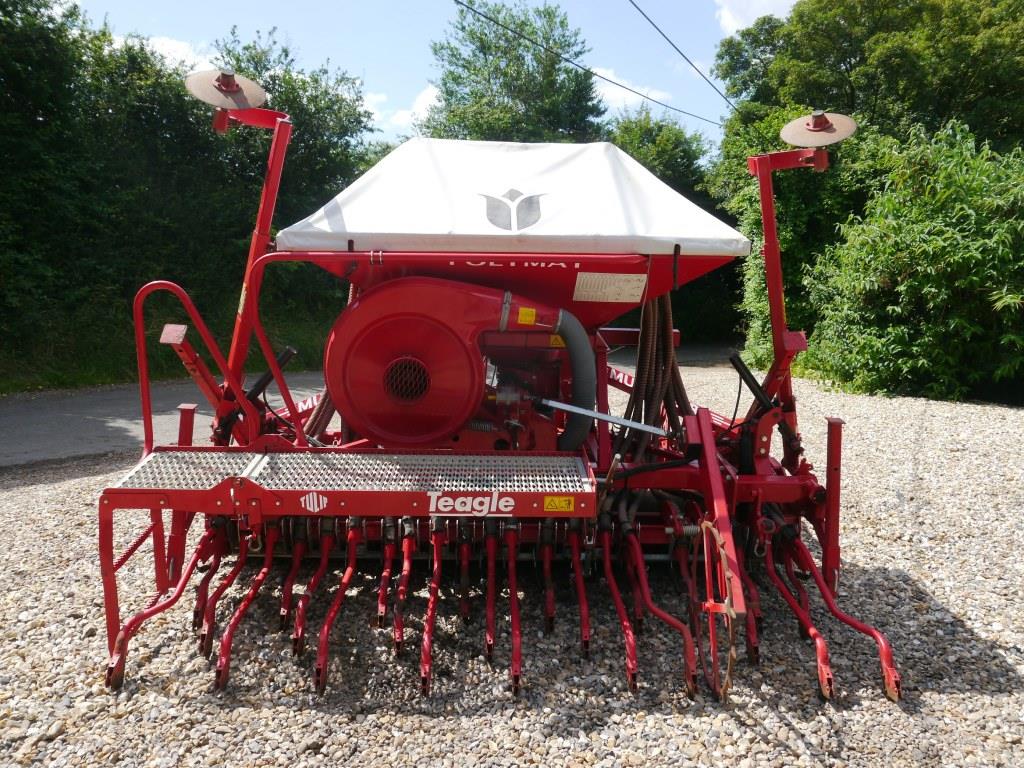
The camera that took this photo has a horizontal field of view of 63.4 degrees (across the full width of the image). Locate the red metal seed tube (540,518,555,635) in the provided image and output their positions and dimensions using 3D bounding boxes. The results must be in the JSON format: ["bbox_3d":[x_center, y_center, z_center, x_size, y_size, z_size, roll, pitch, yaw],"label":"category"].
[{"bbox_3d":[0.152,0.810,3.450,0.052,0.418,0.190,0,12,-1],"label":"red metal seed tube"}]

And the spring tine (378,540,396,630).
[{"bbox_3d":[-0.556,0.877,3.680,0.043,0.291,0.337,0,10,0],"label":"spring tine"}]

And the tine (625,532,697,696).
[{"bbox_3d":[0.574,0.879,3.250,0.210,0.419,0.602,0,12,-1],"label":"tine"}]

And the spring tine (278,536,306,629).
[{"bbox_3d":[-0.971,0.877,3.680,0.049,0.310,0.337,0,10,0],"label":"spring tine"}]

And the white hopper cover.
[{"bbox_3d":[0.011,-0.917,4.039,2.022,0.539,1.070,0,10,0],"label":"white hopper cover"}]

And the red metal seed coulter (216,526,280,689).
[{"bbox_3d":[-1.039,0.855,3.250,0.089,0.405,0.596,0,12,-1],"label":"red metal seed coulter"}]

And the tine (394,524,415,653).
[{"bbox_3d":[-0.440,0.817,3.345,0.047,0.388,0.398,0,12,-1],"label":"tine"}]

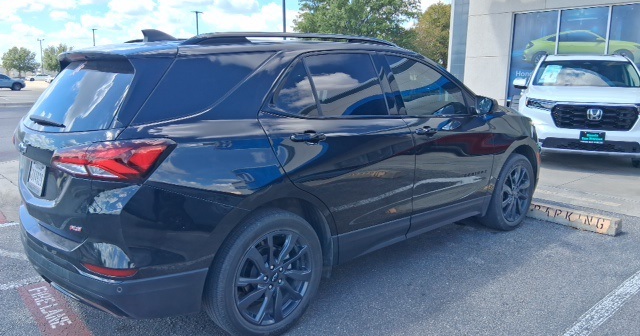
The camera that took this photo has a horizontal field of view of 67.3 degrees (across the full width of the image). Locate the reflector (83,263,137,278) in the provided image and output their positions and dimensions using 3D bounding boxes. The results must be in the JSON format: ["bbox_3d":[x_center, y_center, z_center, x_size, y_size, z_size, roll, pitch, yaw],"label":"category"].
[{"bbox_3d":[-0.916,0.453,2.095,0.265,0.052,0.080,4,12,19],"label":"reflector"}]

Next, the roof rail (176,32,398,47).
[{"bbox_3d":[-0.072,-0.755,2.873,1.650,0.090,0.065,-11,16,-41],"label":"roof rail"}]

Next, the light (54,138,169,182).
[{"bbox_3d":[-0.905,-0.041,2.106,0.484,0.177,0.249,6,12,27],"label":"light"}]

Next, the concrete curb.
[{"bbox_3d":[2.080,0.406,4.960,0.180,0.130,1.770,-10,15,-41],"label":"concrete curb"}]

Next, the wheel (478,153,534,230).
[{"bbox_3d":[1.707,0.213,4.417,0.715,0.715,0.235,-10,15,-41],"label":"wheel"}]

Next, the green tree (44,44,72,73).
[{"bbox_3d":[-37.389,-15.098,69.110,4.184,5.731,3.975,-6,12,-27],"label":"green tree"}]

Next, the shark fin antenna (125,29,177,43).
[{"bbox_3d":[-0.947,-0.777,2.850,0.230,0.075,0.070,-10,15,-41],"label":"shark fin antenna"}]

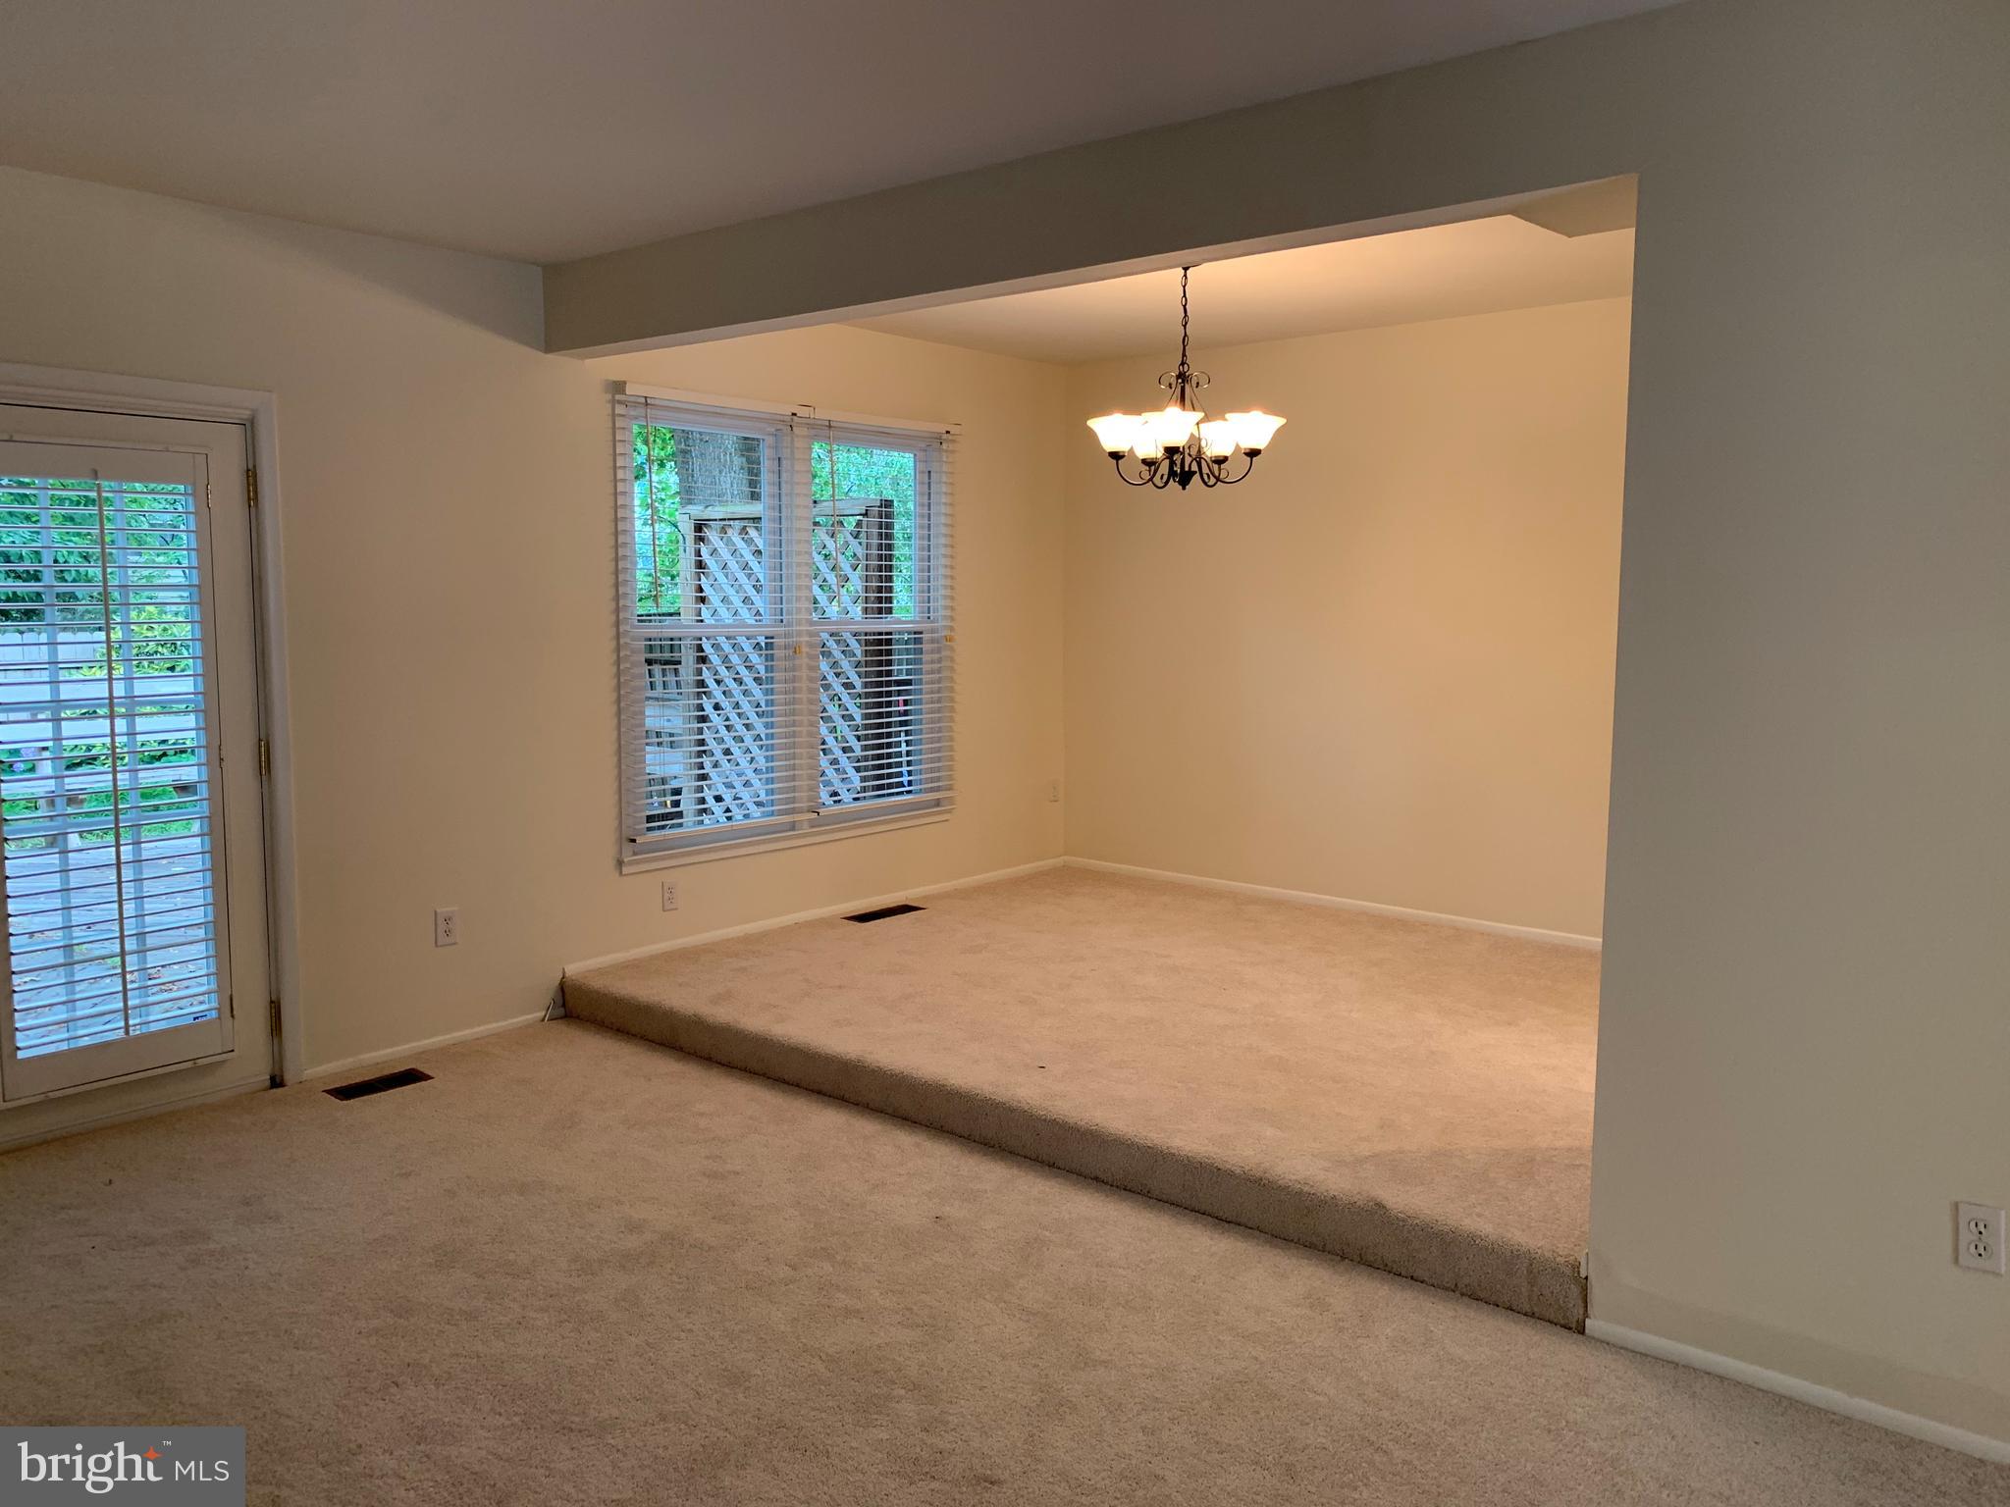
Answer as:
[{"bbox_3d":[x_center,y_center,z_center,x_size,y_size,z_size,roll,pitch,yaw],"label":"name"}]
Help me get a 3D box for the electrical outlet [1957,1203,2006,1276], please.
[{"bbox_3d":[1.710,0.850,2.643,0.071,0.115,0.010,5,8,39],"label":"electrical outlet"}]

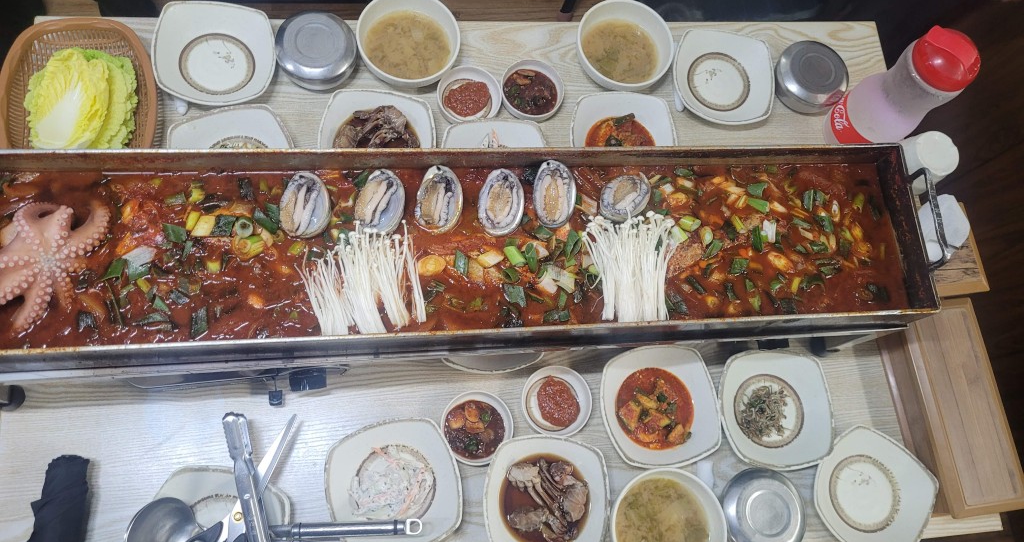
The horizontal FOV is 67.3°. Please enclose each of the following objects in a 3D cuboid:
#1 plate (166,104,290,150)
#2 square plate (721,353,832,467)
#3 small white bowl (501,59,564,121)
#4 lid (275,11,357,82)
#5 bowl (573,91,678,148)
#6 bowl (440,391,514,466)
[{"bbox_3d":[-0.349,-0.133,0.969,0.149,0.034,0.149,-14,76,-12],"label":"plate"},{"bbox_3d":[0.330,0.175,0.972,0.148,0.034,0.148,1,73,-8],"label":"square plate"},{"bbox_3d":[0.027,-0.242,1.053,0.086,0.033,0.086,2,73,-8],"label":"small white bowl"},{"bbox_3d":[-0.255,-0.297,1.000,0.103,0.022,0.103,-3,74,-9],"label":"lid"},{"bbox_3d":[0.152,-0.173,1.050,0.148,0.034,0.148,0,73,-8],"label":"bowl"},{"bbox_3d":[-0.042,0.186,0.915,0.086,0.033,0.086,2,73,-8],"label":"bowl"}]

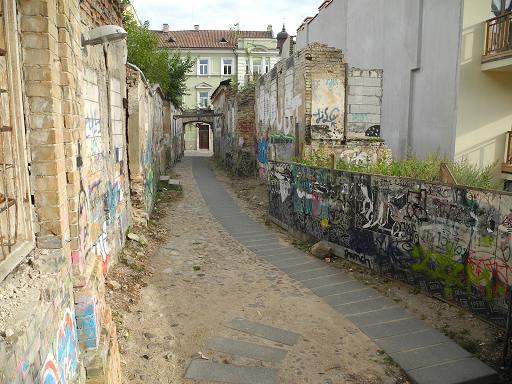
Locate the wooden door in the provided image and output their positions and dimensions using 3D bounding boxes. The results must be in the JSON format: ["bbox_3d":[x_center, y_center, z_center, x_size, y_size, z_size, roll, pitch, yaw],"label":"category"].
[{"bbox_3d":[-5.155,-5.254,40.665,0.980,2.340,0.180,0,8,0],"label":"wooden door"}]

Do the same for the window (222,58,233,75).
[{"bbox_3d":[-2.733,-12.035,39.711,0.960,1.490,0.180,0,8,0],"label":"window"}]

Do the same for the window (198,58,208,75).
[{"bbox_3d":[-5.035,-12.035,39.711,0.960,1.490,0.180,0,8,0],"label":"window"}]

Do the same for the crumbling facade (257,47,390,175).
[{"bbox_3d":[1.650,-2.129,12.778,2.900,3.750,5.200,-1,8,-6],"label":"crumbling facade"}]

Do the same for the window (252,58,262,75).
[{"bbox_3d":[0.143,-11.947,39.421,0.950,1.480,0.180,0,8,0],"label":"window"}]

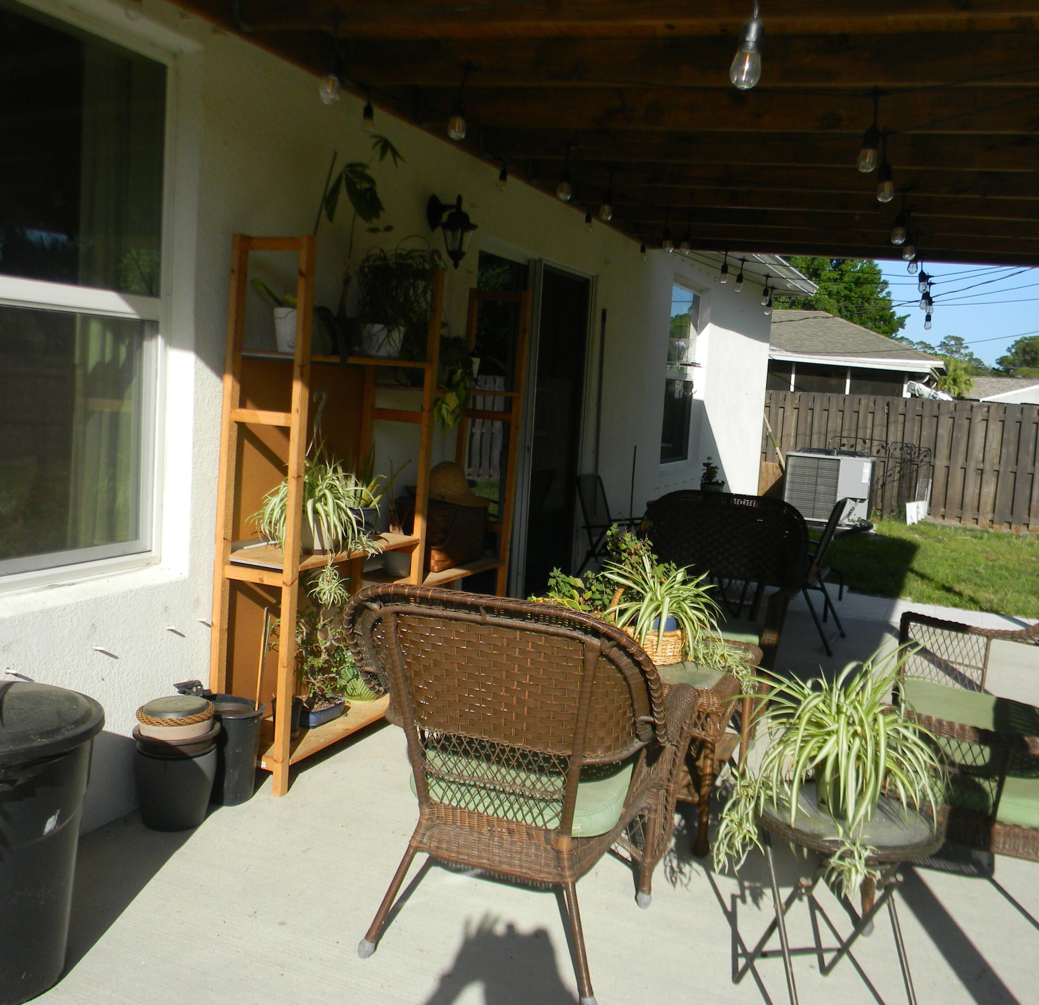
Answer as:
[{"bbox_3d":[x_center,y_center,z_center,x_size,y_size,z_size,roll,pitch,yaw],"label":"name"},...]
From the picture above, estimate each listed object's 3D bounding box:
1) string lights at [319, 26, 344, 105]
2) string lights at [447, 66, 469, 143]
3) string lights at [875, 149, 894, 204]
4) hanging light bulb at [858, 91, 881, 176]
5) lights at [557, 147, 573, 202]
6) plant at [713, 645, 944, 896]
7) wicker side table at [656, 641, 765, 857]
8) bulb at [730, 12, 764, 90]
[{"bbox_3d":[-0.421,-0.976,2.420,0.046,0.165,0.046,3,6,0],"label":"string lights"},{"bbox_3d":[-0.156,-1.014,2.760,0.046,0.182,0.046,3,6,0],"label":"string lights"},{"bbox_3d":[1.001,-0.893,2.970,0.048,0.141,0.048,6,6,22],"label":"string lights"},{"bbox_3d":[0.816,-0.864,2.530,0.046,0.182,0.046,6,6,22],"label":"hanging light bulb"},{"bbox_3d":[0.147,-1.063,3.500,0.046,0.175,0.046,3,6,0],"label":"lights"},{"bbox_3d":[0.670,0.557,2.362,0.470,0.540,0.430,6,6,22],"label":"plant"},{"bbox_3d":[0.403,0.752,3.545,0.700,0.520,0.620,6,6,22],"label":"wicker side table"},{"bbox_3d":[0.352,-0.699,1.680,0.047,0.114,0.047,6,6,22],"label":"bulb"}]

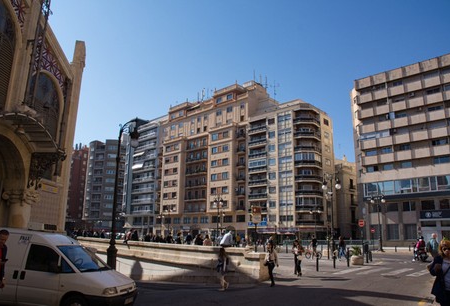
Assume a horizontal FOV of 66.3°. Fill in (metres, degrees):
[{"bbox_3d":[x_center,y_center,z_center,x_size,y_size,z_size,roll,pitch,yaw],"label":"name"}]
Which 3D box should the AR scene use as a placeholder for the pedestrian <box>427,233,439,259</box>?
[{"bbox_3d":[9.177,4.392,15.005,0.550,1.730,0.420,-7,-16,33],"label":"pedestrian"}]

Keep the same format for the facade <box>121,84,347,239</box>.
[{"bbox_3d":[-2.801,4.033,98.983,67.500,40.200,18.000,-11,-18,42],"label":"facade"}]

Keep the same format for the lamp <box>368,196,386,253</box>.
[{"bbox_3d":[17.816,8.052,39.680,1.500,6.470,0.450,-6,-15,27],"label":"lamp"}]

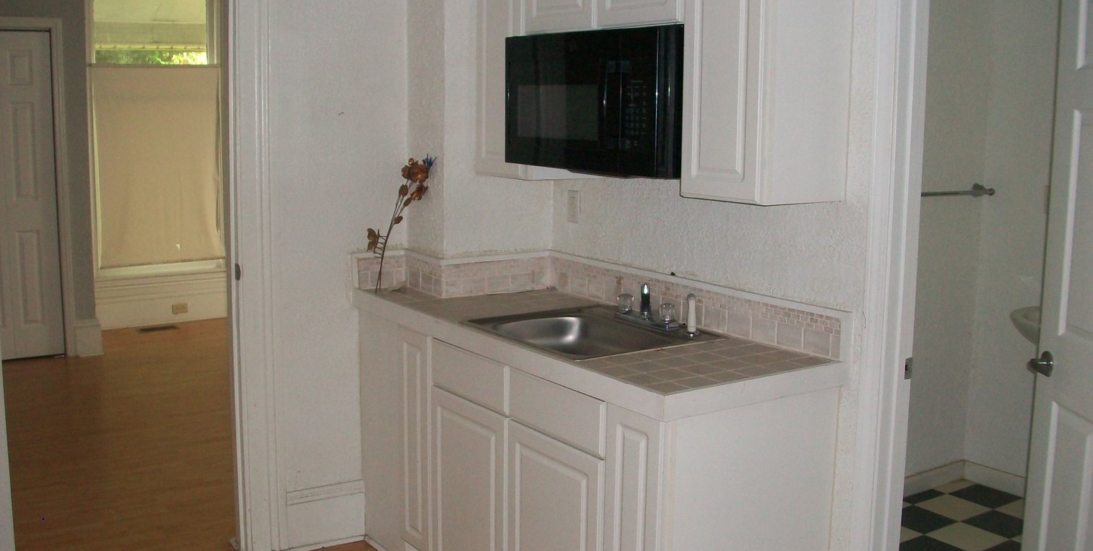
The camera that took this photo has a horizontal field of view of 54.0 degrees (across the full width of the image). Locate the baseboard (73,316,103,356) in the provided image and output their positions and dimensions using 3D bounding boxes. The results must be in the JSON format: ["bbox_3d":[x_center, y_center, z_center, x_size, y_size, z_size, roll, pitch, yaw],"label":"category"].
[{"bbox_3d":[-2.958,0.402,6.944,0.165,0.247,0.030,-5,11,-34],"label":"baseboard"}]

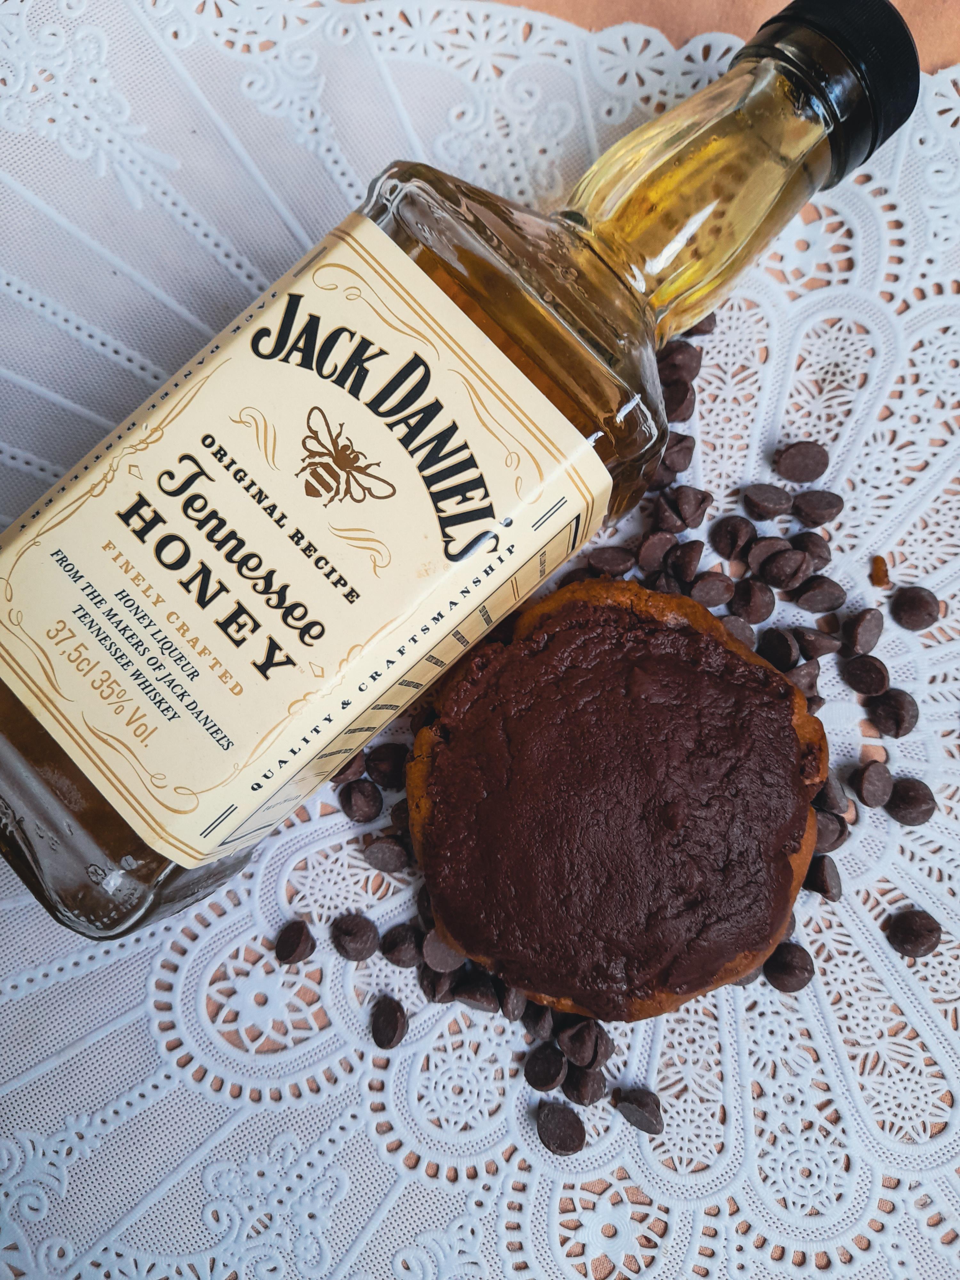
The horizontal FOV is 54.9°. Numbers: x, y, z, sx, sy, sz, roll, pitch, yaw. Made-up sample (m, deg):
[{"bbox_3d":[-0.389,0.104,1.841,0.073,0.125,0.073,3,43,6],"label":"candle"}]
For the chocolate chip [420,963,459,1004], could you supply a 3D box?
[{"bbox_3d":[-0.009,0.075,0.198,0.010,0.007,0.010,0,92,4],"label":"chocolate chip"}]

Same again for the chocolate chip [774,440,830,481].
[{"bbox_3d":[0.071,-0.041,0.204,0.011,0.011,0.007,-1,45,1],"label":"chocolate chip"}]

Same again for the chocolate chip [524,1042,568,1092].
[{"bbox_3d":[0.015,0.090,0.193,0.010,0.007,0.010,-20,50,25],"label":"chocolate chip"}]

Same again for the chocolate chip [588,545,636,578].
[{"bbox_3d":[0.029,-0.016,0.203,0.010,0.010,0.006,-4,123,3],"label":"chocolate chip"}]

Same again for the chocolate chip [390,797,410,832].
[{"bbox_3d":[-0.015,0.038,0.199,0.010,0.007,0.010,0,86,3],"label":"chocolate chip"}]

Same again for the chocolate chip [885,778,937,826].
[{"bbox_3d":[0.091,0.034,0.193,0.010,0.007,0.010,0,87,-2],"label":"chocolate chip"}]

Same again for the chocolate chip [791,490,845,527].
[{"bbox_3d":[0.075,-0.028,0.206,0.011,0.011,0.007,24,131,31],"label":"chocolate chip"}]

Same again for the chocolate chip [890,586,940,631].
[{"bbox_3d":[0.095,-0.007,0.200,0.010,0.007,0.010,0,87,-4],"label":"chocolate chip"}]

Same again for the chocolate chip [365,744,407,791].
[{"bbox_3d":[-0.021,0.027,0.199,0.010,0.007,0.010,-3,81,17],"label":"chocolate chip"}]

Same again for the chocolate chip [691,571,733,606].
[{"bbox_3d":[0.051,-0.012,0.201,0.010,0.010,0.007,10,43,11],"label":"chocolate chip"}]

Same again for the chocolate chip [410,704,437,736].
[{"bbox_3d":[-0.013,0.020,0.201,0.007,0.010,0.010,-33,84,35],"label":"chocolate chip"}]

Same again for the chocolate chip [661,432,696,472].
[{"bbox_3d":[0.044,-0.042,0.206,0.007,0.010,0.010,-48,45,34],"label":"chocolate chip"}]

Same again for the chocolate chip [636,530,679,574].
[{"bbox_3d":[0.038,-0.020,0.201,0.010,0.007,0.010,-5,120,-9],"label":"chocolate chip"}]

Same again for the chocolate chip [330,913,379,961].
[{"bbox_3d":[-0.028,0.065,0.200,0.010,0.007,0.010,0,86,2],"label":"chocolate chip"}]

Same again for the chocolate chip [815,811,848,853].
[{"bbox_3d":[0.075,0.041,0.197,0.007,0.010,0.010,9,85,-36],"label":"chocolate chip"}]

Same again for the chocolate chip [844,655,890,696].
[{"bbox_3d":[0.084,0.007,0.199,0.010,0.007,0.010,0,105,44],"label":"chocolate chip"}]

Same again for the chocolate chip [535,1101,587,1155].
[{"bbox_3d":[0.016,0.104,0.195,0.011,0.007,0.011,10,52,-13],"label":"chocolate chip"}]

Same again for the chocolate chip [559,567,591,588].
[{"bbox_3d":[0.022,-0.012,0.201,0.010,0.007,0.010,0,86,3],"label":"chocolate chip"}]

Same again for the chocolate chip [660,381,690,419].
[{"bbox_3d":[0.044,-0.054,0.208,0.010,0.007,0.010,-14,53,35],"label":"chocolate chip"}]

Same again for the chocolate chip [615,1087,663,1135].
[{"bbox_3d":[0.035,0.097,0.194,0.011,0.011,0.007,22,51,20],"label":"chocolate chip"}]

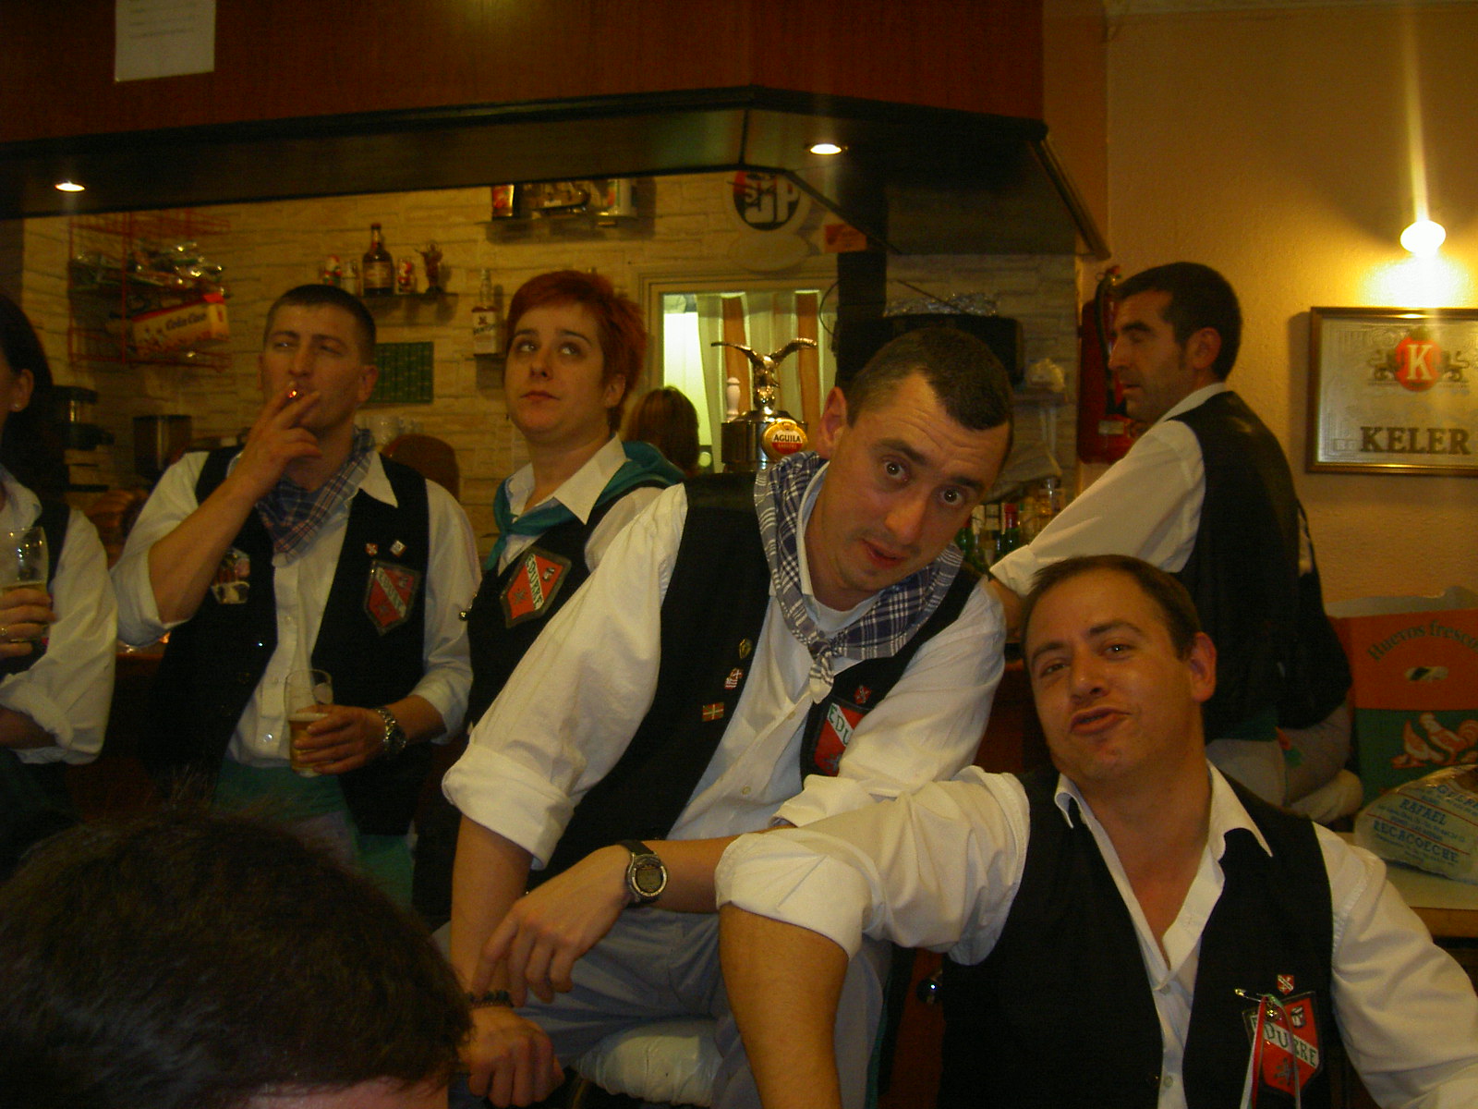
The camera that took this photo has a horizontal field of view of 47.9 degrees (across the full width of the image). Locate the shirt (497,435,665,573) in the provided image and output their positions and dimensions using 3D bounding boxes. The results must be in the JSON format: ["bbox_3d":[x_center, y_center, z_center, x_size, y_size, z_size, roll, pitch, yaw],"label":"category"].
[{"bbox_3d":[-0.250,0.083,2.360,0.430,0.550,0.280,2,3,38],"label":"shirt"}]

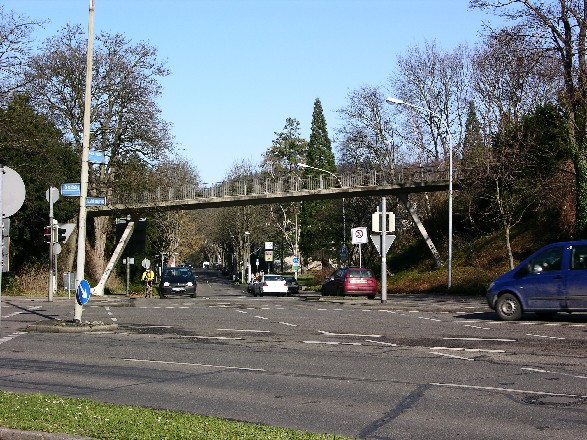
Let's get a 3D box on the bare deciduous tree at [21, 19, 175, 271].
[{"bbox_3d":[-14.459,-5.042,88.000,11.000,19.100,10.600,0,-2,0],"label":"bare deciduous tree"}]

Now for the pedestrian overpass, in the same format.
[{"bbox_3d":[-1.418,0.709,76.500,24.300,8.200,3.000,0,-2,-1],"label":"pedestrian overpass"}]

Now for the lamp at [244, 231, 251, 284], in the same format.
[{"bbox_3d":[-4.845,3.950,125.000,0.650,5.450,0.300,0,-2,-5],"label":"lamp"}]

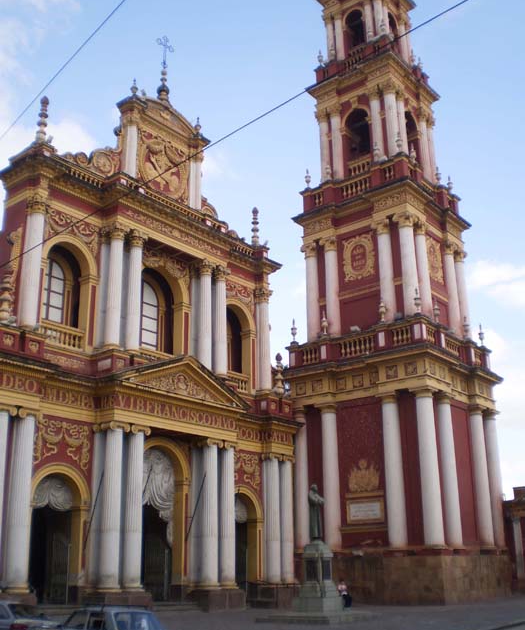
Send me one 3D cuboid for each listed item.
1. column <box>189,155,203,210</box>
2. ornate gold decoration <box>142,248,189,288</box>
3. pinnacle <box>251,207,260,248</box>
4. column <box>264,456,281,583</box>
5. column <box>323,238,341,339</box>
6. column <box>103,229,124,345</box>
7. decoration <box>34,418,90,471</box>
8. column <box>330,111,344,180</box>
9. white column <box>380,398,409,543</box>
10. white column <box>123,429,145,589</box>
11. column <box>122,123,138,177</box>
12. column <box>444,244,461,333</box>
[{"bbox_3d":[-4.196,-8.260,45.728,0.720,4.000,0.720,-16,-24,38],"label":"column"},{"bbox_3d":[-5.163,-2.504,37.970,0.250,1.500,3.900,-14,-22,36],"label":"ornate gold decoration"},{"bbox_3d":[-0.460,-5.694,47.123,0.530,2.900,0.530,0,-19,0],"label":"pinnacle"},{"bbox_3d":[0.609,11.107,39.914,0.778,6.841,0.778,-14,-22,36],"label":"column"},{"bbox_3d":[4.181,-1.478,43.406,0.870,7.001,0.870,-1,-17,0],"label":"column"},{"bbox_3d":[-7.212,-1.377,35.585,0.870,6.261,0.870,0,-18,0],"label":"column"},{"bbox_3d":[-8.198,5.328,29.839,0.250,1.972,2.798,-15,-24,37],"label":"decoration"},{"bbox_3d":[5.243,-11.969,50.707,0.775,5.642,0.775,0,-19,0],"label":"column"},{"bbox_3d":[6.824,7.992,37.675,0.921,7.745,0.921,-15,-22,37],"label":"white column"},{"bbox_3d":[-6.027,9.158,34.277,0.950,7.300,0.950,-16,-24,38],"label":"white column"},{"bbox_3d":[-7.198,-8.897,39.807,0.720,3.896,0.800,-15,-23,37],"label":"column"},{"bbox_3d":[12.608,-1.725,48.307,0.920,6.700,0.920,-16,-24,38],"label":"column"}]

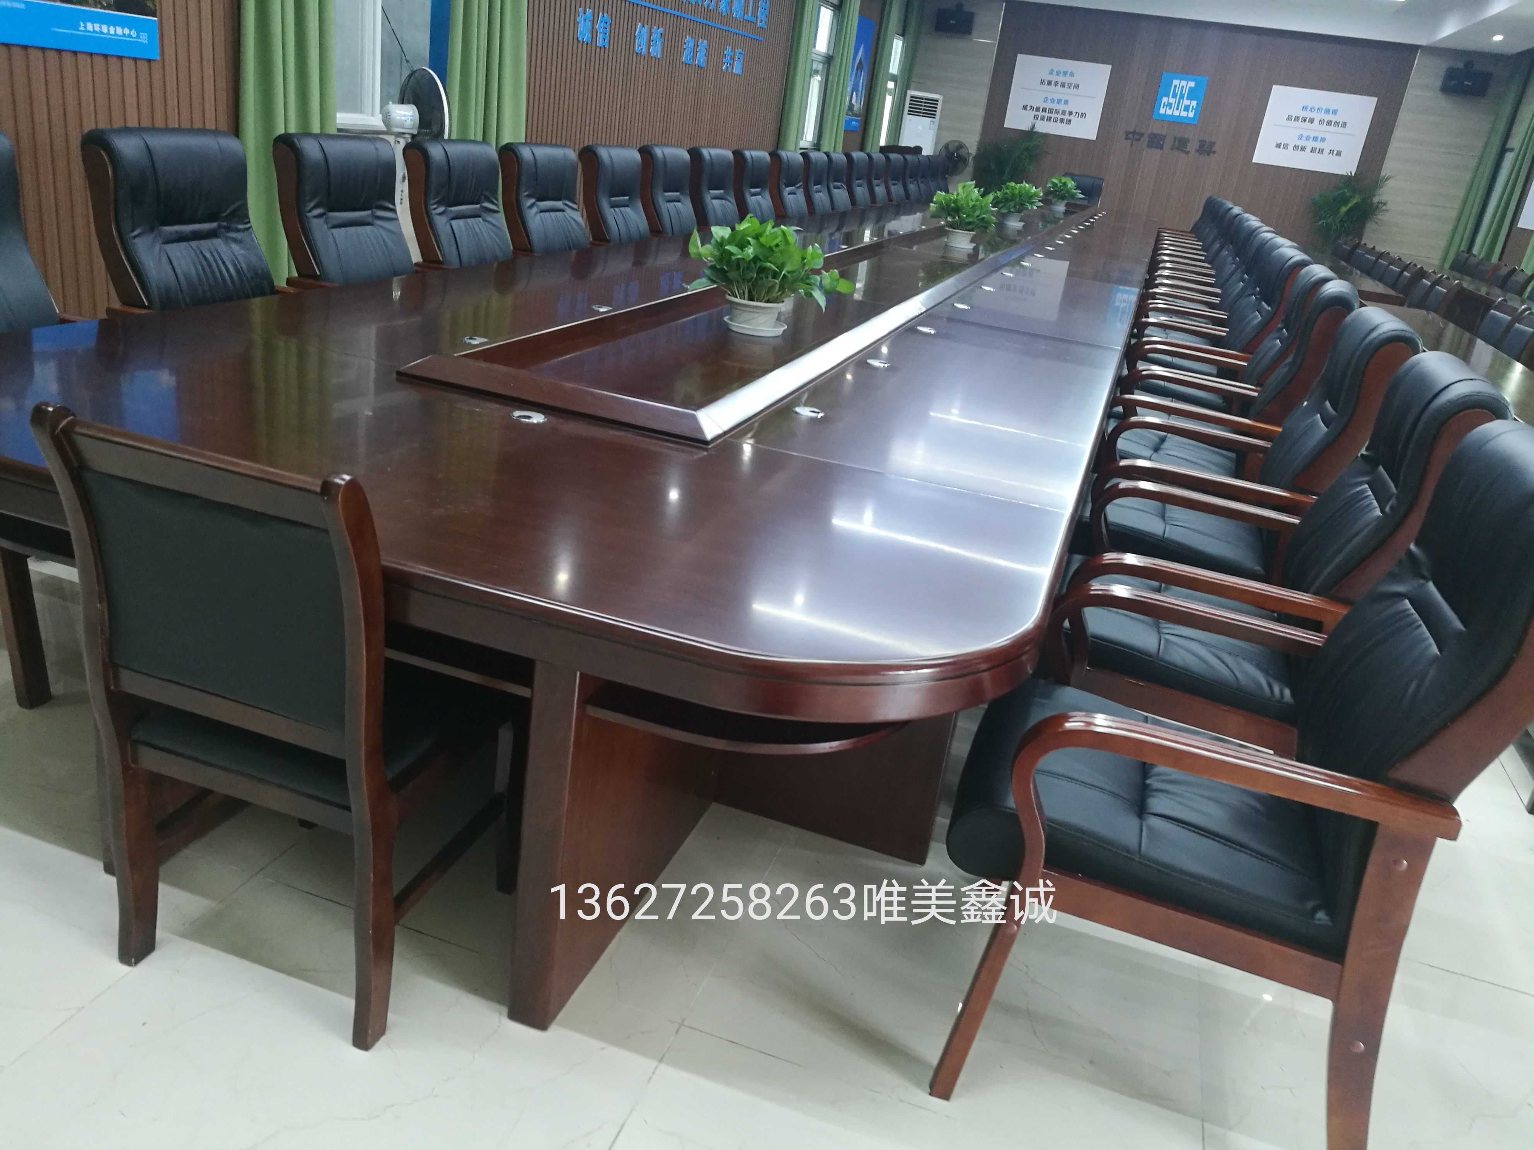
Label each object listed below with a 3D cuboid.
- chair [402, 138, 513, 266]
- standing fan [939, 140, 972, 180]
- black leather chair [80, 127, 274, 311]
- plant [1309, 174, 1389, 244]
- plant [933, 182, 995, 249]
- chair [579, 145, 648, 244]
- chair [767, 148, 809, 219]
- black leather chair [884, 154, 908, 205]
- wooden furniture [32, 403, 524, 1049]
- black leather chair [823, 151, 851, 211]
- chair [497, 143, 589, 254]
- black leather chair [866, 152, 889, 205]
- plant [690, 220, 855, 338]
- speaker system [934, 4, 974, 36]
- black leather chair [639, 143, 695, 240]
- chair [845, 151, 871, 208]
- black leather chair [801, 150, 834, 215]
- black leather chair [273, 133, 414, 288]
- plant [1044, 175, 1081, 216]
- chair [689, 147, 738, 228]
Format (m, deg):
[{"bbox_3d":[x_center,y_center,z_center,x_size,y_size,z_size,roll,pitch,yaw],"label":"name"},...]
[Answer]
[{"bbox_3d":[-0.990,-1.087,4.625,0.680,1.100,0.610,14,22,14],"label":"chair"},{"bbox_3d":[2.324,-4.899,15.306,0.440,1.270,0.400,5,21,-7],"label":"standing fan"},{"bbox_3d":[-1.462,-0.655,3.407,0.690,1.095,0.600,14,22,14],"label":"black leather chair"},{"bbox_3d":[6.920,-4.059,14.462,0.860,1.510,0.820,14,22,14],"label":"plant"},{"bbox_3d":[1.161,-2.119,6.994,0.390,0.355,0.380,14,22,14],"label":"plant"},{"bbox_3d":[-0.551,-1.526,5.902,0.680,1.100,0.610,14,22,14],"label":"chair"},{"bbox_3d":[0.337,-2.463,8.673,0.690,1.095,0.600,14,22,14],"label":"chair"},{"bbox_3d":[1.422,-3.501,11.649,0.680,1.100,0.610,14,22,14],"label":"black leather chair"},{"bbox_3d":[-0.676,0.179,1.831,0.455,0.905,0.560,14,22,14],"label":"wooden furniture"},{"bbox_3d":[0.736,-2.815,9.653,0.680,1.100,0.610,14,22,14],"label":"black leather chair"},{"bbox_3d":[-0.777,-1.300,5.245,0.680,1.100,0.610,14,22,14],"label":"chair"},{"bbox_3d":[1.243,-3.374,11.328,0.690,1.095,0.600,14,22,14],"label":"black leather chair"},{"bbox_3d":[0.009,-0.874,3.446,0.490,0.325,0.440,14,22,14],"label":"plant"},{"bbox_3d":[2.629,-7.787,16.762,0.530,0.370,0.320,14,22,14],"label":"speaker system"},{"bbox_3d":[-0.337,-1.786,6.701,0.690,1.095,0.600,14,22,14],"label":"black leather chair"},{"bbox_3d":[1.013,-3.142,10.653,0.690,1.095,0.600,14,22,14],"label":"chair"},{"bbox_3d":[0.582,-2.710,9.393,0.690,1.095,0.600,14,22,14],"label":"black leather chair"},{"bbox_3d":[-1.237,-0.881,4.064,0.690,1.095,0.600,14,22,14],"label":"black leather chair"},{"bbox_3d":[3.092,-3.970,12.430,0.380,0.340,0.370,14,22,14],"label":"plant"},{"bbox_3d":[-0.112,-2.012,7.359,0.690,1.095,0.600,14,22,14],"label":"chair"}]

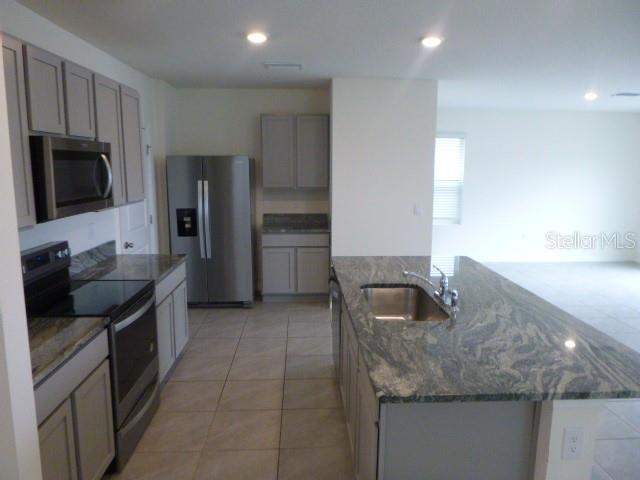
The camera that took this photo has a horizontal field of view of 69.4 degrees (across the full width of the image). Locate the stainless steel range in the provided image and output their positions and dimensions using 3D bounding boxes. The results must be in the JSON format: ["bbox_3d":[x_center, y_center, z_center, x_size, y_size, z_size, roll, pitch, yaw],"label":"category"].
[{"bbox_3d":[-1.423,0.651,2.852,0.650,1.185,0.762,0,9,-2],"label":"stainless steel range"}]

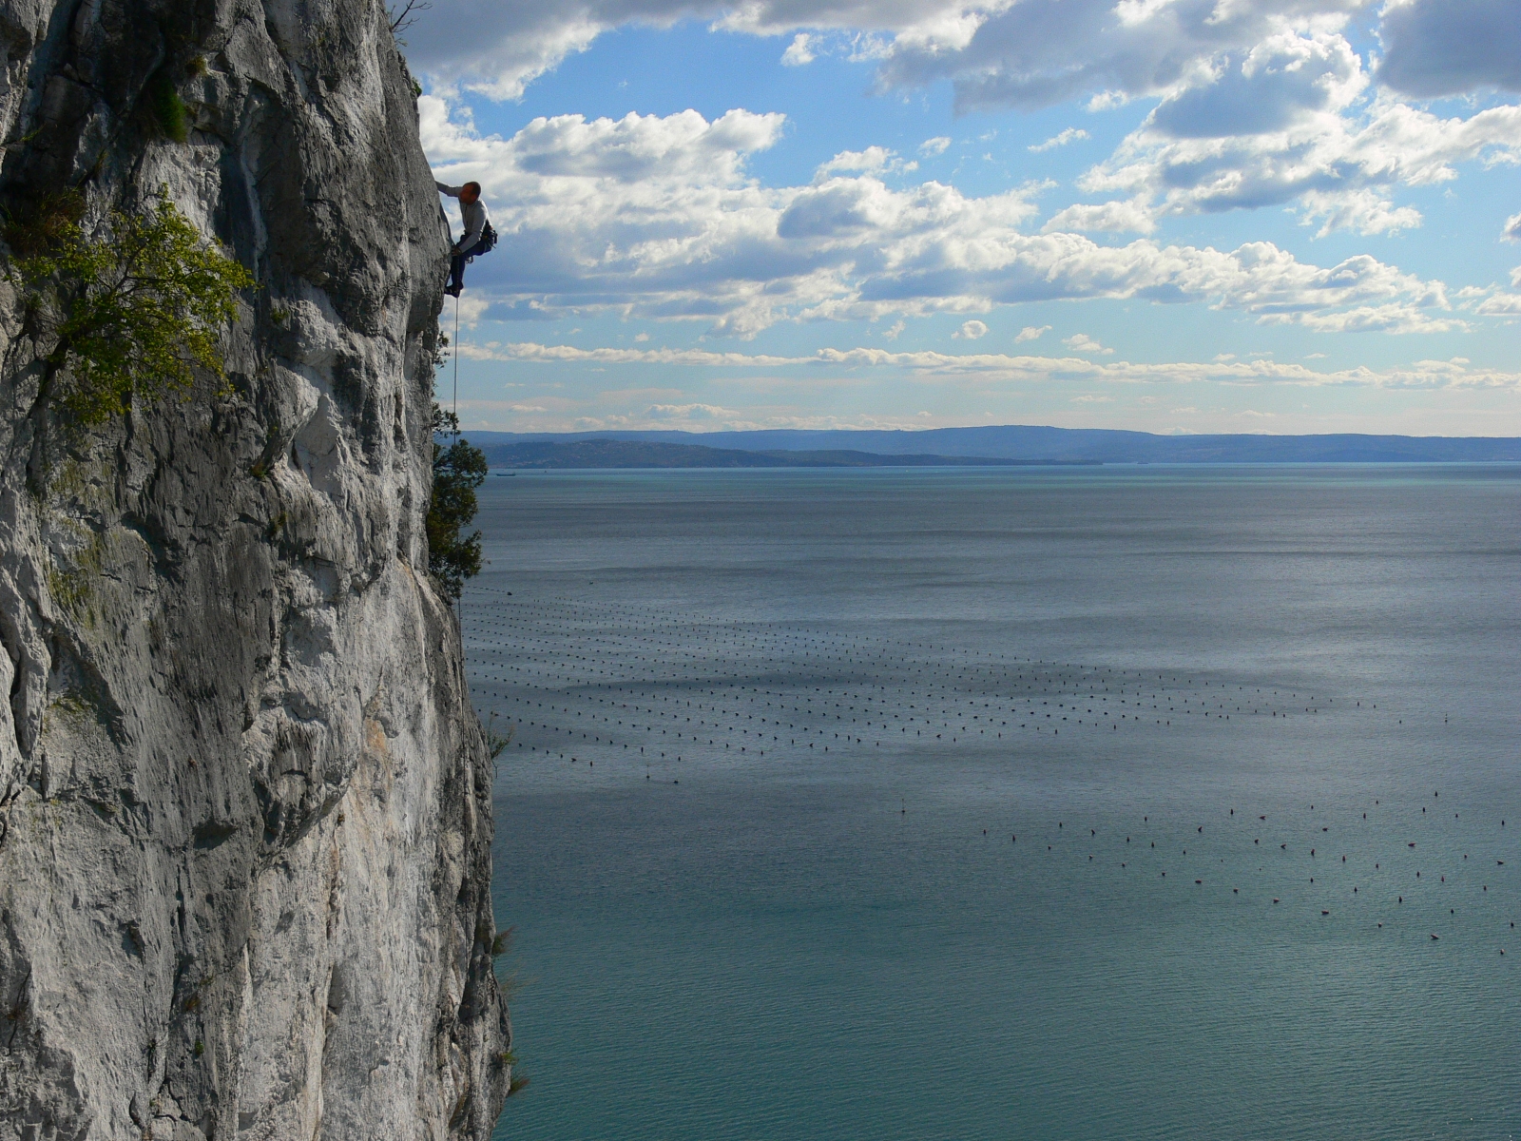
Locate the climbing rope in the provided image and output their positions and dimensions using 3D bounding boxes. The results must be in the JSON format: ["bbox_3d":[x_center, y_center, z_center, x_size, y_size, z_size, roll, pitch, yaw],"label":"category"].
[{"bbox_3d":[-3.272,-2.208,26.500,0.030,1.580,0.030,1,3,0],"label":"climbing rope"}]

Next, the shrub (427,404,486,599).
[{"bbox_3d":[-3.302,-0.736,26.500,0.750,2.100,0.950,0,3,0],"label":"shrub"}]

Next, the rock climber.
[{"bbox_3d":[-3.187,-3.571,26.500,0.760,1.270,0.620,-1,3,-22],"label":"rock climber"}]

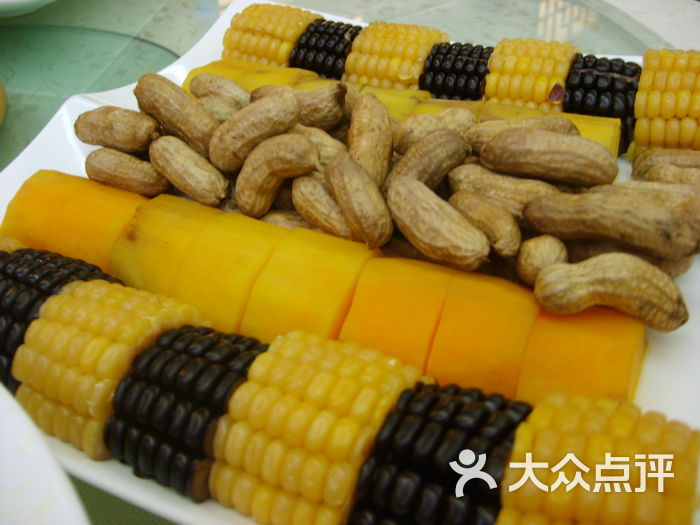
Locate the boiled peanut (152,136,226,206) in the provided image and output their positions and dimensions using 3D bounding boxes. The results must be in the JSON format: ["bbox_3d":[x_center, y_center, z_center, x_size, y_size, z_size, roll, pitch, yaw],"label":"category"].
[{"bbox_3d":[-0.064,-0.036,0.282,0.036,0.013,0.013,37,52,9],"label":"boiled peanut"}]

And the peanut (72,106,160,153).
[{"bbox_3d":[-0.099,-0.056,0.301,0.038,0.014,0.015,7,43,12],"label":"peanut"}]

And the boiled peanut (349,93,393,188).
[{"bbox_3d":[0.009,-0.048,0.273,0.016,0.016,0.041,-3,65,-3],"label":"boiled peanut"}]

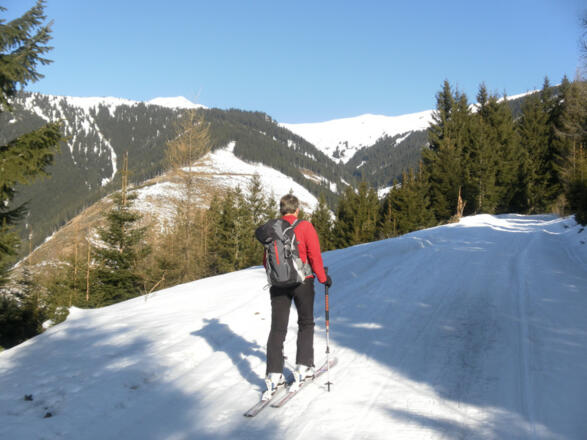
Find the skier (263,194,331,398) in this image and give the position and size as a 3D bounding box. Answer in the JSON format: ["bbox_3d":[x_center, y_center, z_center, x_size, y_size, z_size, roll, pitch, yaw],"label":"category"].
[{"bbox_3d":[0.040,0.655,5.530,0.590,1.800,0.680,1,0,23],"label":"skier"}]

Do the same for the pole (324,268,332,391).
[{"bbox_3d":[0.316,1.005,5.470,0.070,1.160,0.075,-2,-3,20],"label":"pole"}]

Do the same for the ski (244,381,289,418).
[{"bbox_3d":[-0.090,1.565,5.580,0.110,0.090,1.650,1,0,18],"label":"ski"}]

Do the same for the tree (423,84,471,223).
[{"bbox_3d":[10.313,-4.617,40.000,3.300,9.500,3.300,1,0,14],"label":"tree"}]

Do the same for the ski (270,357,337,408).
[{"bbox_3d":[0.152,1.555,5.800,0.110,0.090,1.650,1,0,21],"label":"ski"}]

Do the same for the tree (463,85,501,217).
[{"bbox_3d":[13.696,-5.036,43.000,2.800,9.500,2.800,1,0,18],"label":"tree"}]

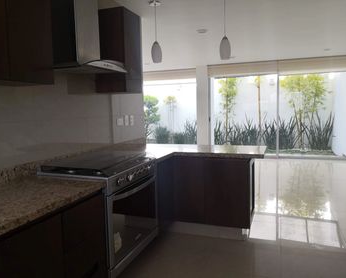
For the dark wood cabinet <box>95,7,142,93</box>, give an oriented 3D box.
[{"bbox_3d":[-0.526,-0.818,2.782,0.325,0.748,0.322,1,6,20],"label":"dark wood cabinet"}]

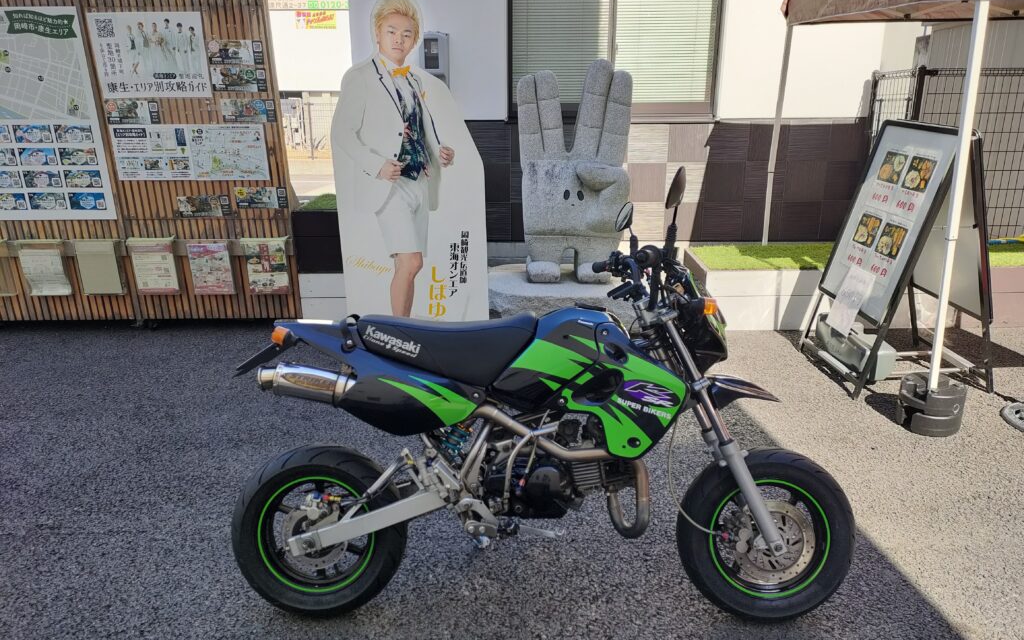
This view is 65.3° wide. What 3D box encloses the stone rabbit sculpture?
[{"bbox_3d":[0.361,-0.886,4.755,0.654,1.264,0.420,1,17,5],"label":"stone rabbit sculpture"}]

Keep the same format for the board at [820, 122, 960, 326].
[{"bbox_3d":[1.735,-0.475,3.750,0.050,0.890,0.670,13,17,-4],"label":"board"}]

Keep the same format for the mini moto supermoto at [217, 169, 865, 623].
[{"bbox_3d":[0.085,0.225,2.165,1.680,1.170,0.720,0,5,1],"label":"mini moto supermoto"}]

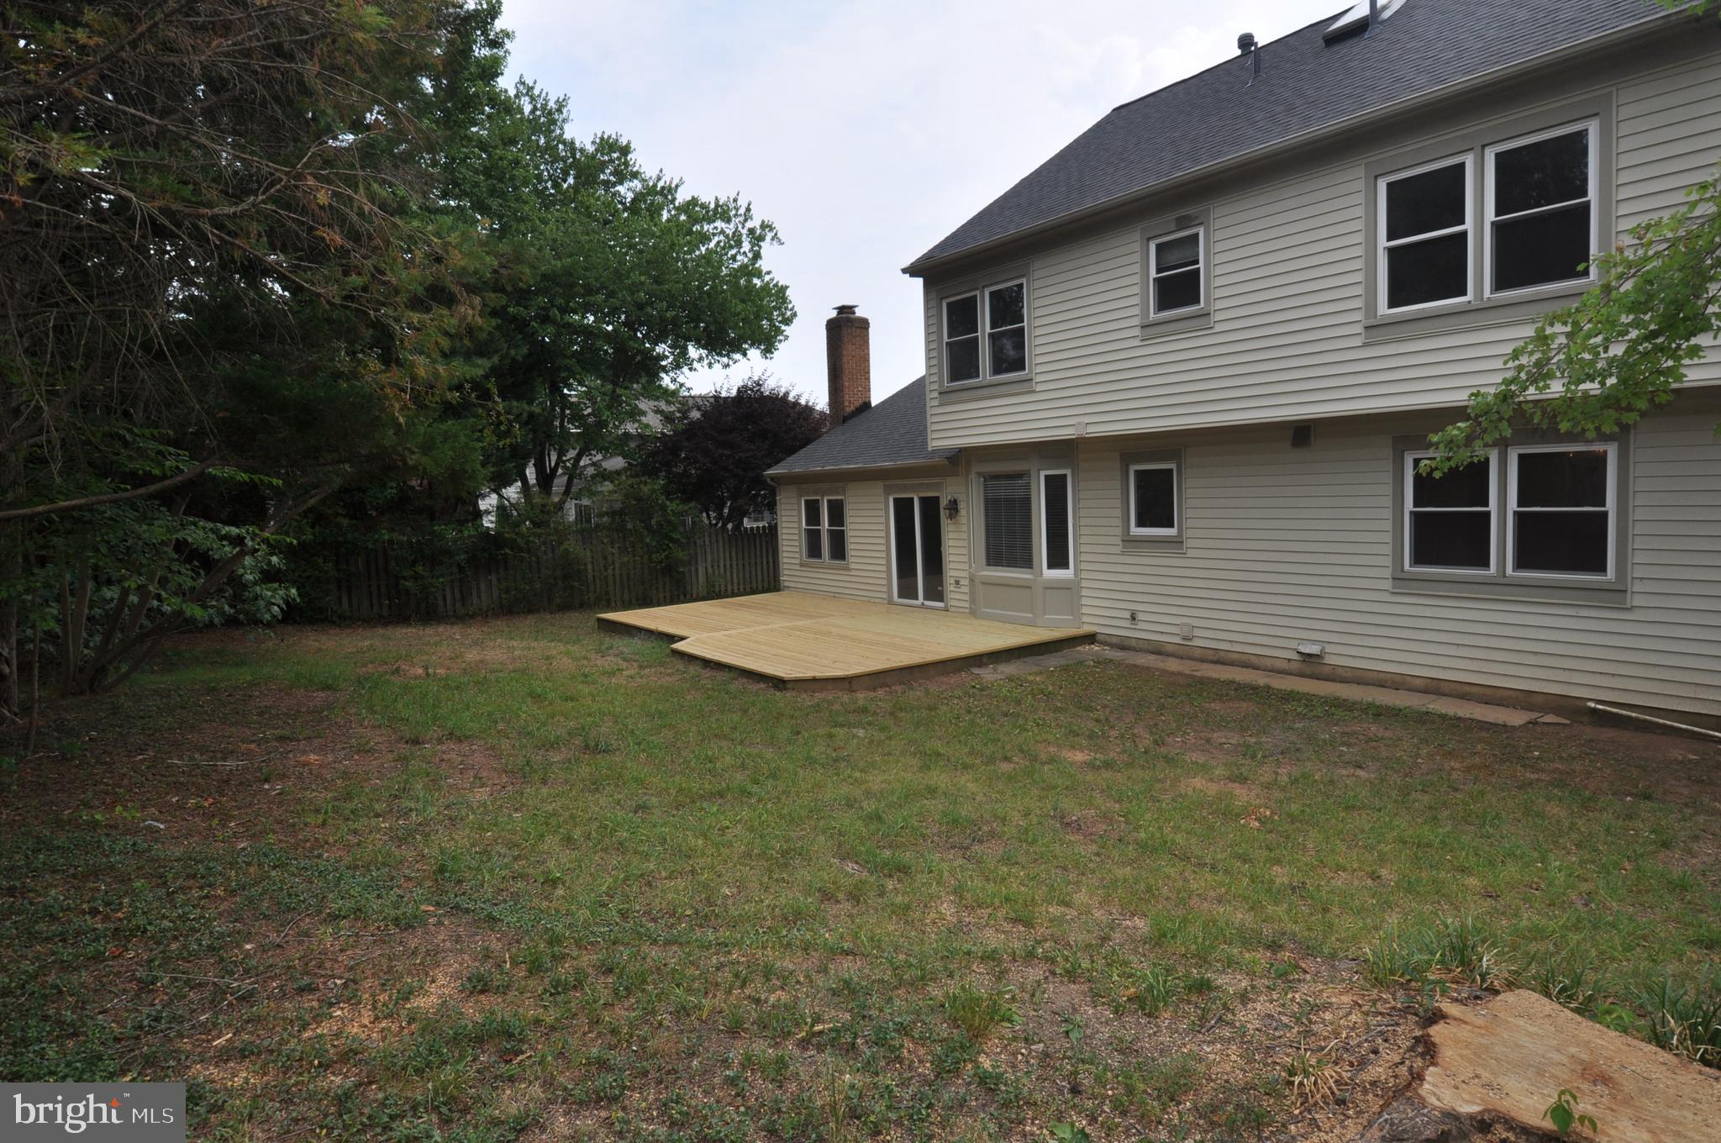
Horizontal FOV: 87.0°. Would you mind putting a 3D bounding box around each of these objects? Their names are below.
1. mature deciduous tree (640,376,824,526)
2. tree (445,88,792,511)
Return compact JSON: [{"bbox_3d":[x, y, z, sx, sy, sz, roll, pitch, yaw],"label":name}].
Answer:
[{"bbox_3d":[-3.600,-2.800,27.500,6.000,6.000,5.800,-2,5,0],"label":"mature deciduous tree"},{"bbox_3d":[-7.300,-6.100,24.000,10.800,13.300,10.300,-2,5,0],"label":"tree"}]

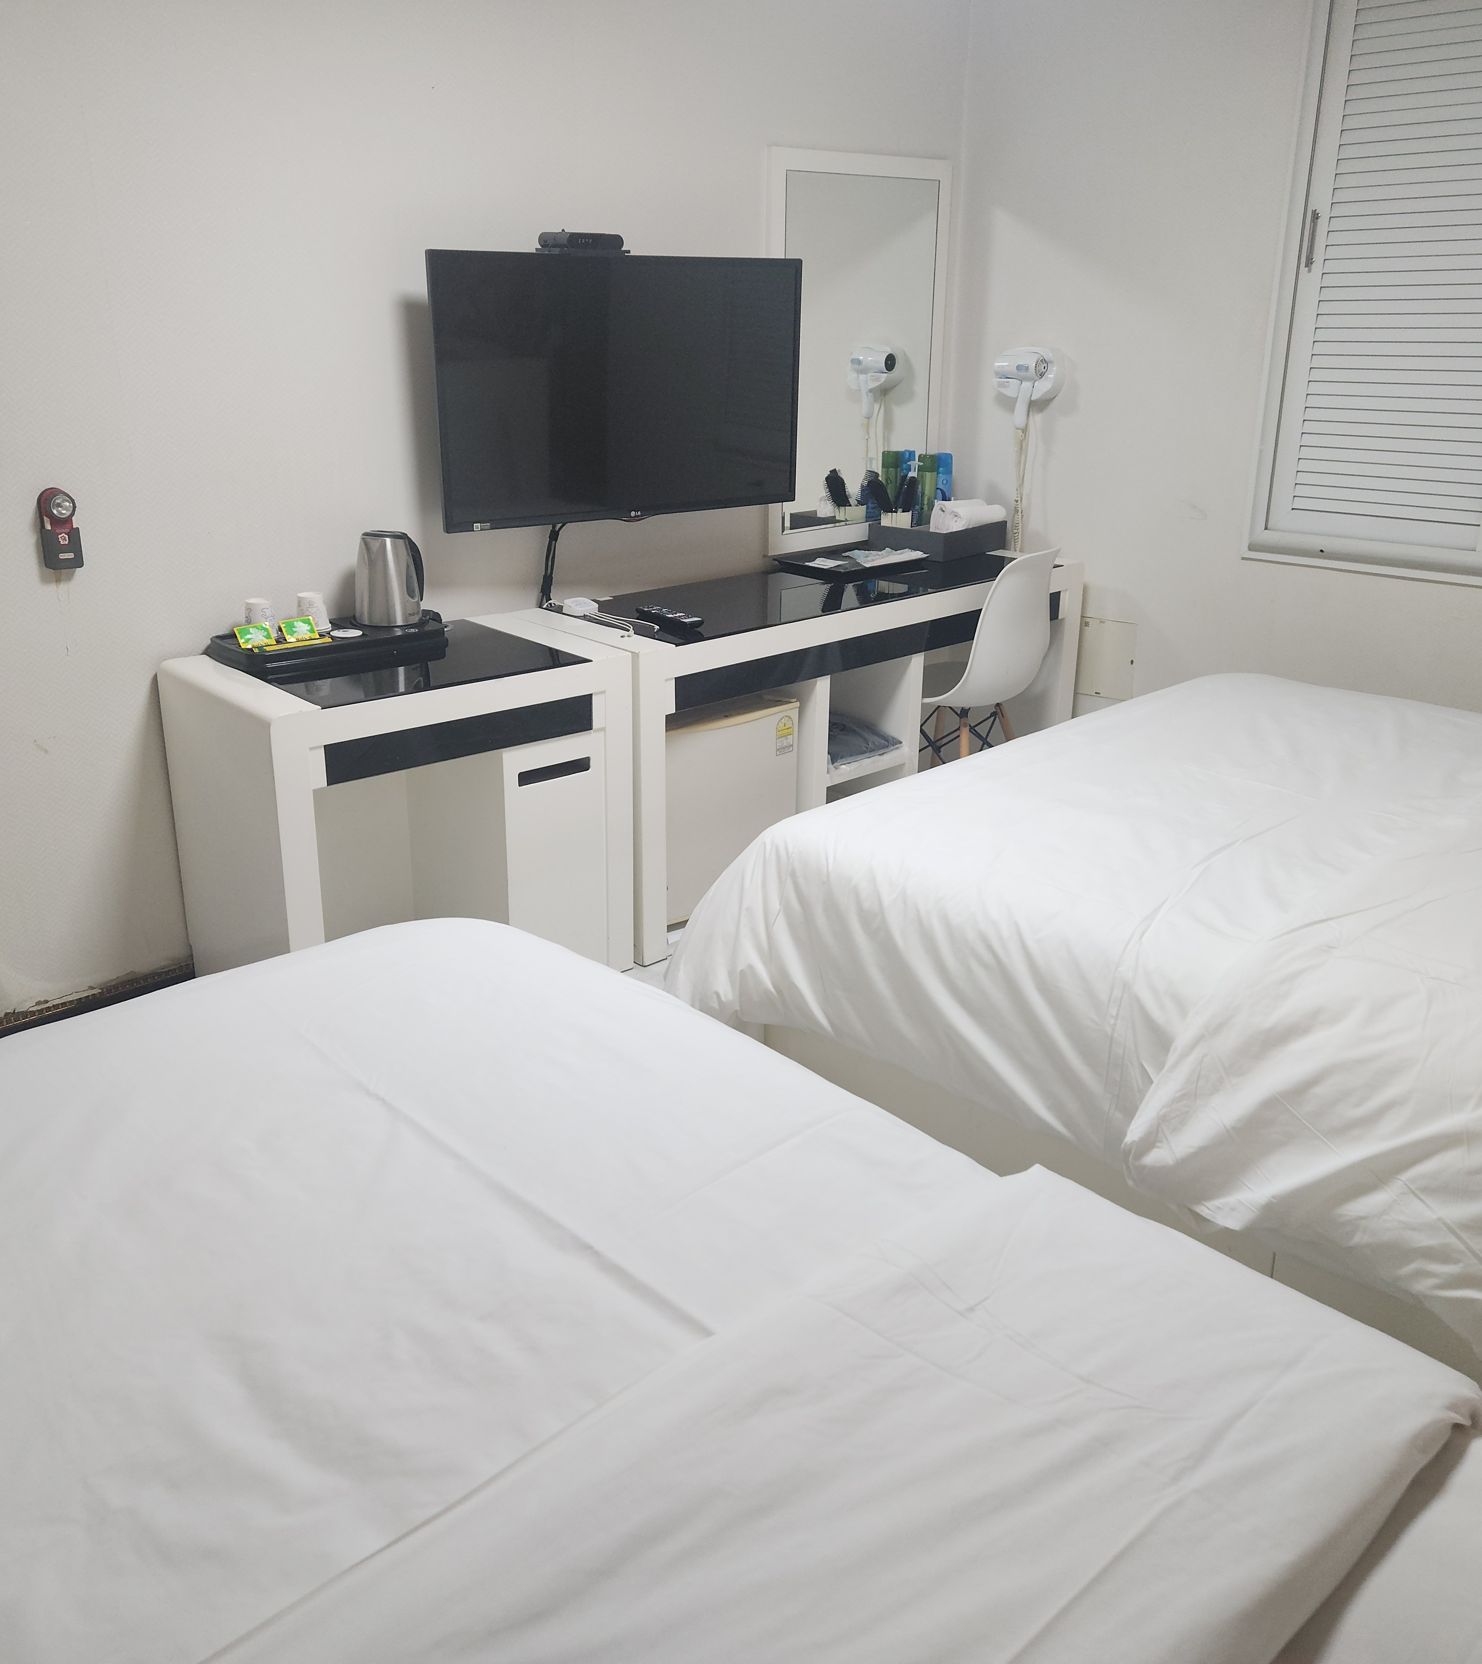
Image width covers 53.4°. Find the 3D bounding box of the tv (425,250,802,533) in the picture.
[{"bbox_3d":[-0.263,-1.008,3.352,0.960,0.566,0.060,-13,24,-34],"label":"tv"}]

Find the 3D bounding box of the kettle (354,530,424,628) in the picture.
[{"bbox_3d":[-0.737,-0.535,3.099,0.138,0.181,0.175,15,24,34],"label":"kettle"}]

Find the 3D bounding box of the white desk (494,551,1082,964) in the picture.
[{"bbox_3d":[0.206,-0.287,3.921,1.638,0.730,0.492,-18,27,-41],"label":"white desk"}]

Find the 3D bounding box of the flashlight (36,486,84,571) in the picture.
[{"bbox_3d":[-1.252,-0.556,2.709,0.062,0.148,0.054,-17,27,-40],"label":"flashlight"}]

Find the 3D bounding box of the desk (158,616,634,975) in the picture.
[{"bbox_3d":[-0.700,-0.012,3.140,0.804,0.730,0.506,-16,26,-39],"label":"desk"}]

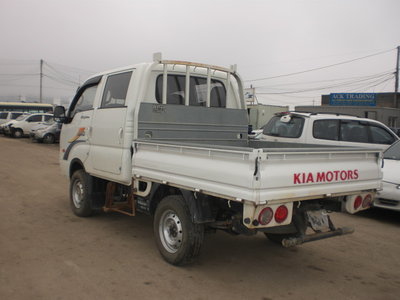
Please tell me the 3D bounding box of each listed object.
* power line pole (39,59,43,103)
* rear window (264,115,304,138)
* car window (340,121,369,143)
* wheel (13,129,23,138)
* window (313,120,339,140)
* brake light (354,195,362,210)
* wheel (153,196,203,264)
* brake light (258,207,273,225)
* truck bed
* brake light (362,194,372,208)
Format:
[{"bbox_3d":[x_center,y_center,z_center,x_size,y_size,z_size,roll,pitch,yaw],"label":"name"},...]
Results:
[{"bbox_3d":[-19.997,-6.654,52.238,0.300,9.330,0.300,2,3,0],"label":"power line pole"},{"bbox_3d":[1.883,-0.509,9.360,0.100,0.460,1.300,24,-6,-29],"label":"rear window"},{"bbox_3d":[3.450,-0.411,9.349,0.860,0.460,0.070,-1,-5,-29],"label":"car window"},{"bbox_3d":[-10.967,-0.974,25.000,0.620,0.620,0.200,0,3,-36],"label":"wheel"},{"bbox_3d":[2.721,-0.435,8.949,0.760,0.430,0.070,-1,-5,-29],"label":"window"},{"bbox_3d":[1.501,0.499,3.976,0.145,0.145,0.050,0,3,-37],"label":"brake light"},{"bbox_3d":[-0.221,0.811,4.272,0.200,0.670,0.670,0,3,-36],"label":"wheel"},{"bbox_3d":[0.503,0.511,3.222,0.145,0.145,0.050,0,3,-37],"label":"brake light"},{"bbox_3d":[0.536,0.143,4.338,1.730,0.400,1.930,0,3,-37],"label":"truck bed"},{"bbox_3d":[1.641,0.508,4.078,0.145,0.145,0.050,0,3,-36],"label":"brake light"}]

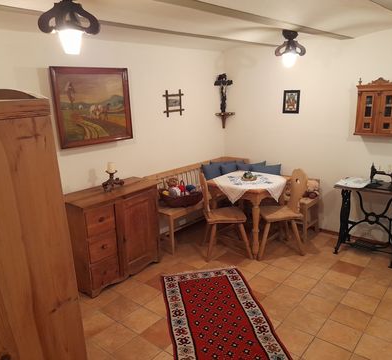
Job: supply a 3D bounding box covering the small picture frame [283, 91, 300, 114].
[{"bbox_3d":[1.226,-0.996,4.432,0.216,0.283,0.021,9,17,38],"label":"small picture frame"}]

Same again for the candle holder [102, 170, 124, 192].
[{"bbox_3d":[-0.843,-0.001,3.523,0.214,0.166,0.203,-5,14,-13],"label":"candle holder"}]

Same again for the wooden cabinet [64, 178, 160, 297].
[{"bbox_3d":[-0.824,0.532,3.505,0.444,0.862,0.913,9,17,38],"label":"wooden cabinet"}]

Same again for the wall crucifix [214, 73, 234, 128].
[{"bbox_3d":[0.422,-1.131,5.001,0.280,0.758,0.112,-3,13,-5],"label":"wall crucifix"}]

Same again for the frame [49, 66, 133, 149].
[{"bbox_3d":[-0.977,-0.717,3.397,0.045,0.726,0.854,9,17,38],"label":"frame"}]

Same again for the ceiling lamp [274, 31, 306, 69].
[{"bbox_3d":[0.906,-1.261,3.347,0.283,0.347,0.283,2,14,15],"label":"ceiling lamp"}]

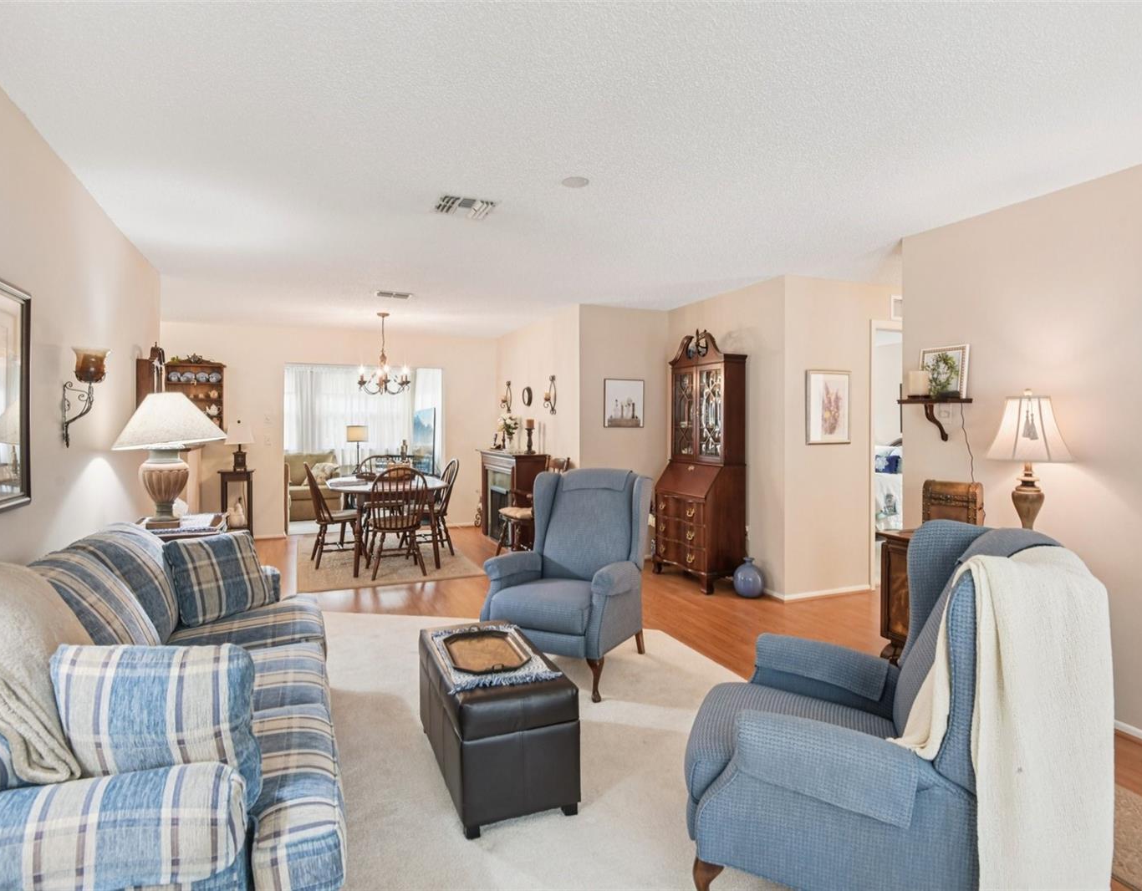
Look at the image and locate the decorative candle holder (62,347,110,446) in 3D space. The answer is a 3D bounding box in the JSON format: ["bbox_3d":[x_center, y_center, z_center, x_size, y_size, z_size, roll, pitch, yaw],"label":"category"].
[{"bbox_3d":[-2.040,-0.208,2.502,0.160,0.425,0.130,-1,2,-24],"label":"decorative candle holder"}]

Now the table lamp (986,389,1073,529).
[{"bbox_3d":[2.110,0.124,2.740,0.330,0.760,0.330,-1,2,-24],"label":"table lamp"}]

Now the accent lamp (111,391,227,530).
[{"bbox_3d":[-2.119,0.071,3.130,0.490,0.715,0.490,-1,2,-24],"label":"accent lamp"}]

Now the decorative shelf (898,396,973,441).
[{"bbox_3d":[2.010,-0.147,3.280,0.200,0.235,0.310,-1,1,-25],"label":"decorative shelf"}]

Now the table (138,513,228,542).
[{"bbox_3d":[-2.350,0.833,3.500,0.500,0.710,0.660,-1,1,-25],"label":"table"}]

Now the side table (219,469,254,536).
[{"bbox_3d":[-3.650,0.681,6.500,0.340,0.810,0.340,-1,2,-24],"label":"side table"}]

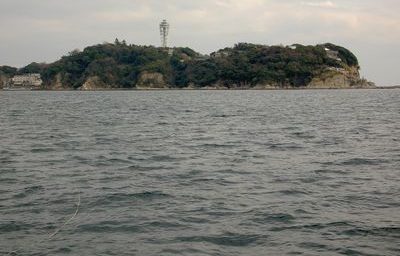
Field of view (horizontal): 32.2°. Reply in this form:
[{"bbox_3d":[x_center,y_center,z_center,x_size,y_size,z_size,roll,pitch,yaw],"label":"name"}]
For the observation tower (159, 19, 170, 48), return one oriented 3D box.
[{"bbox_3d":[-60.047,-156.547,1181.000,16.000,54.000,16.000,0,3,-3],"label":"observation tower"}]

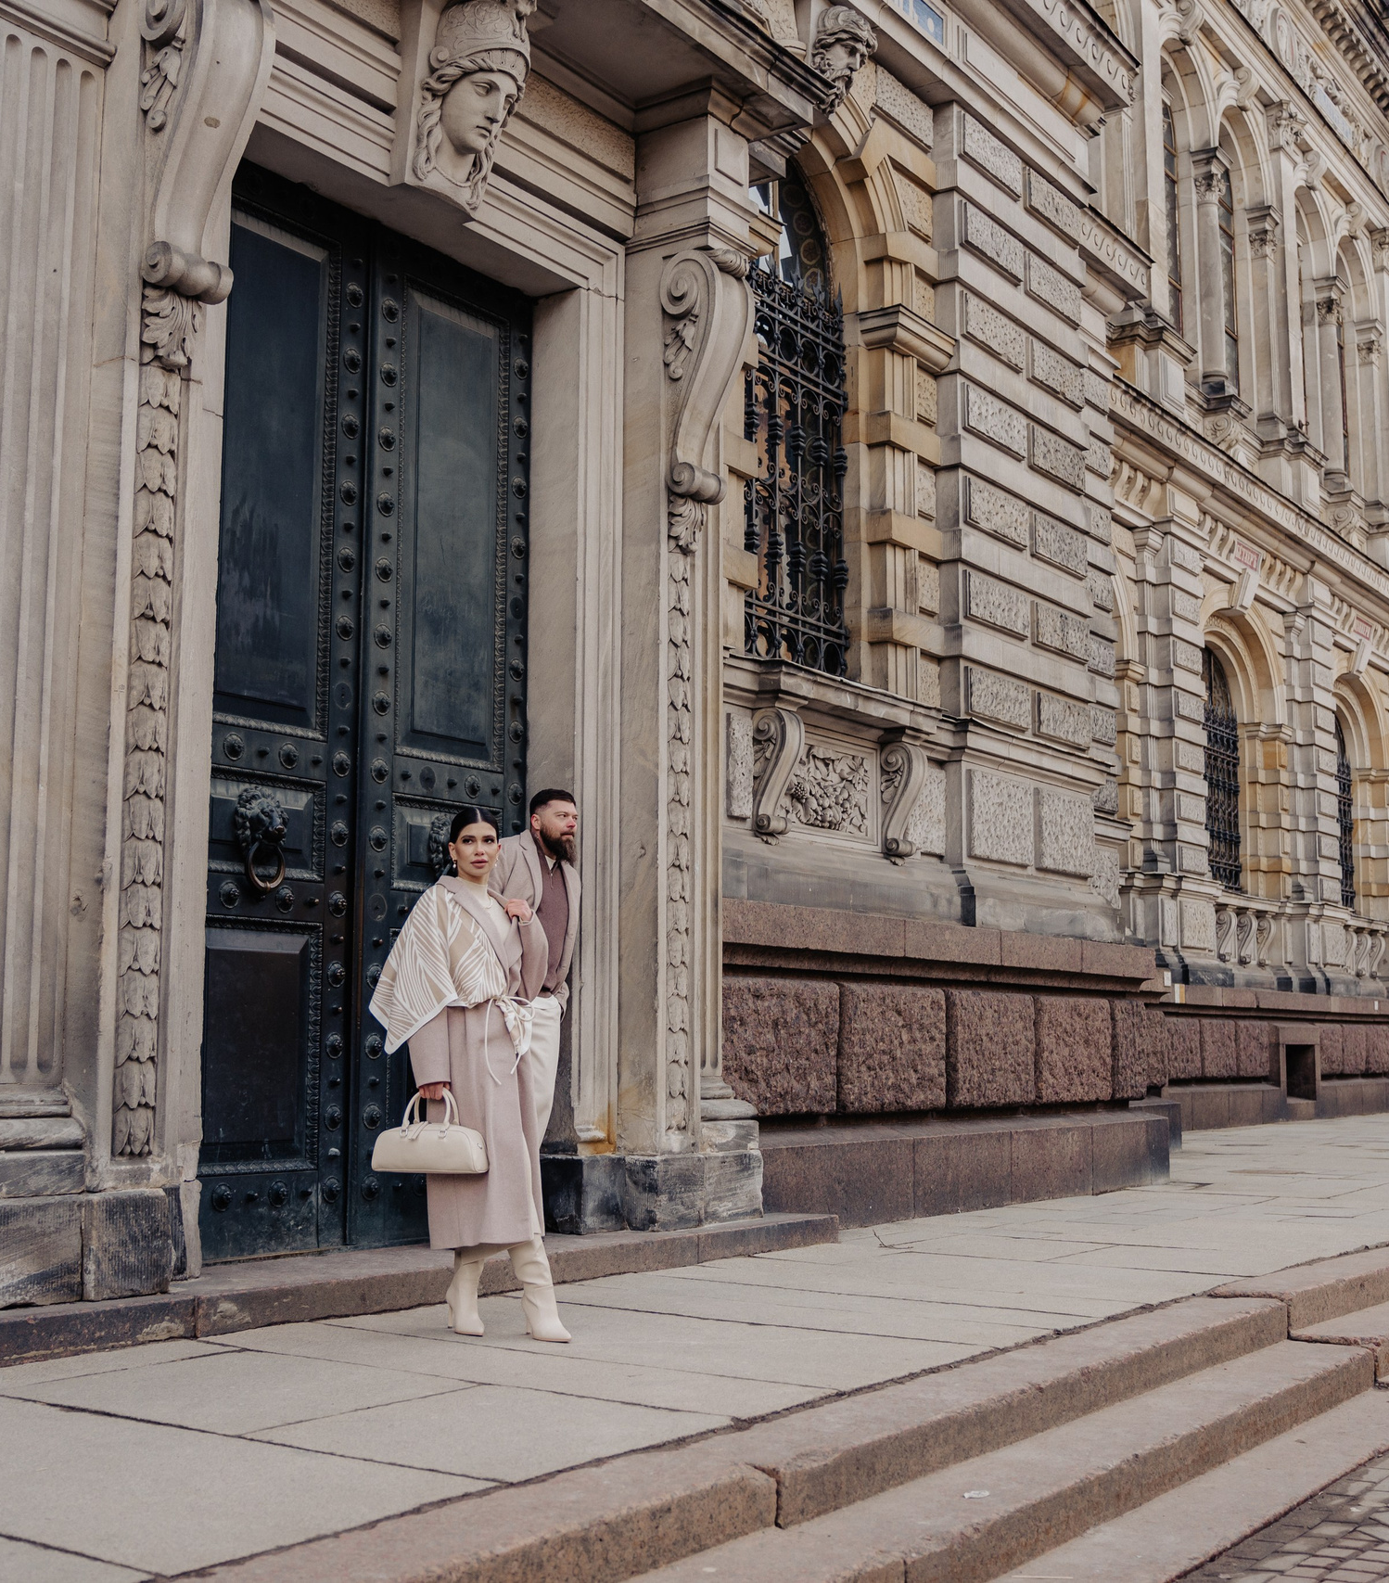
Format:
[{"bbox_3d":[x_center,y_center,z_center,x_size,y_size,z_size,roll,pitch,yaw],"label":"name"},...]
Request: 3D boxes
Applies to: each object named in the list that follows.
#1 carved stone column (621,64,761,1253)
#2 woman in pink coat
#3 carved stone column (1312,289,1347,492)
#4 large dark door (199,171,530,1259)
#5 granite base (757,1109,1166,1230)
[{"bbox_3d":[0.074,-0.613,8.737,0.549,5.224,0.738,-6,-10,36],"label":"carved stone column"},{"bbox_3d":[-0.719,0.923,6.222,0.560,1.733,0.440,7,-10,-39],"label":"woman in pink coat"},{"bbox_3d":[10.383,-6.607,29.984,0.420,3.516,0.420,-6,-10,36],"label":"carved stone column"},{"bbox_3d":[-1.431,-0.310,7.713,0.200,4.333,1.980,-6,-10,36],"label":"large dark door"},{"bbox_3d":[1.722,2.287,11.346,0.360,0.486,5.535,-6,-10,36],"label":"granite base"}]

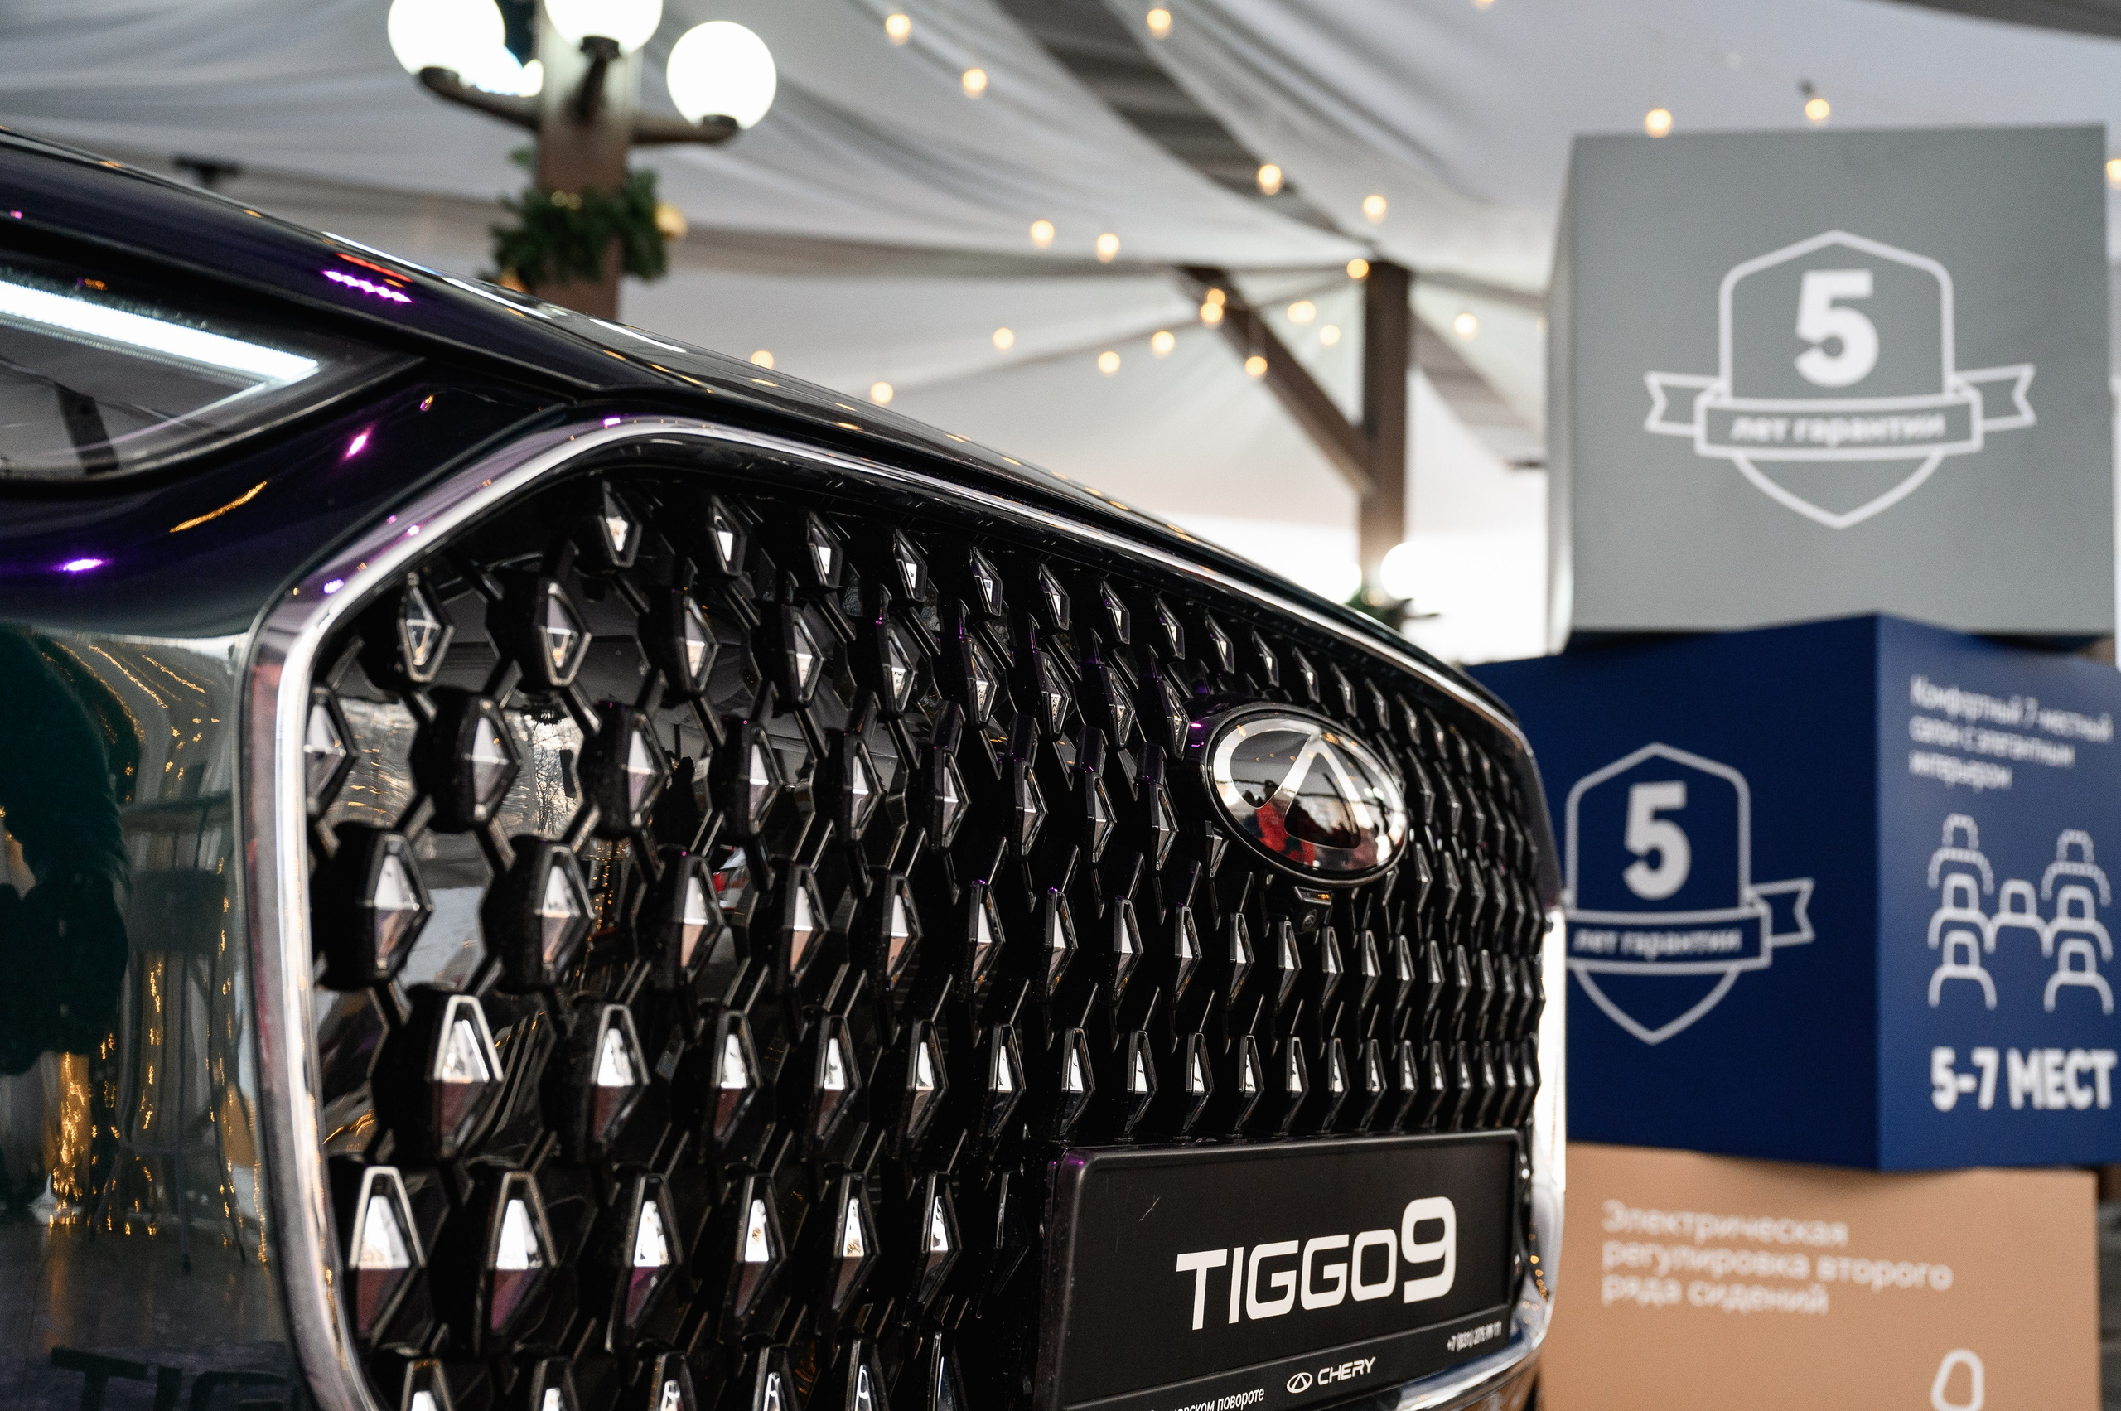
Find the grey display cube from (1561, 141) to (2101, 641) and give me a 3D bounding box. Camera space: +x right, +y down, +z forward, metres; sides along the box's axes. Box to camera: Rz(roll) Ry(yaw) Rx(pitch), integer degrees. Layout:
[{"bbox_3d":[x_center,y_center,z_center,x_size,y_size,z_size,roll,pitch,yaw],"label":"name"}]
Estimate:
[{"bbox_3d":[0.804,-0.287,2.326,0.505,0.505,0.505,1,-7,10],"label":"grey display cube"}]

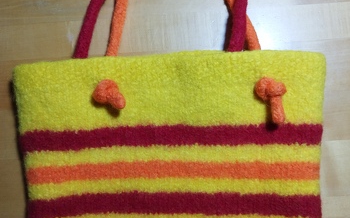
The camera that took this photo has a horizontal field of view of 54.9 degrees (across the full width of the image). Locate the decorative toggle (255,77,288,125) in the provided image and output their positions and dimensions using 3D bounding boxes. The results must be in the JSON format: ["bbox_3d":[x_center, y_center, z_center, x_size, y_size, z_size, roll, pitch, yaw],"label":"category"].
[{"bbox_3d":[0.101,-0.009,0.357,0.035,0.028,0.050,-1,84,2],"label":"decorative toggle"}]

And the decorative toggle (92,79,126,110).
[{"bbox_3d":[-0.070,-0.015,0.361,0.035,0.029,0.032,-1,84,2],"label":"decorative toggle"}]

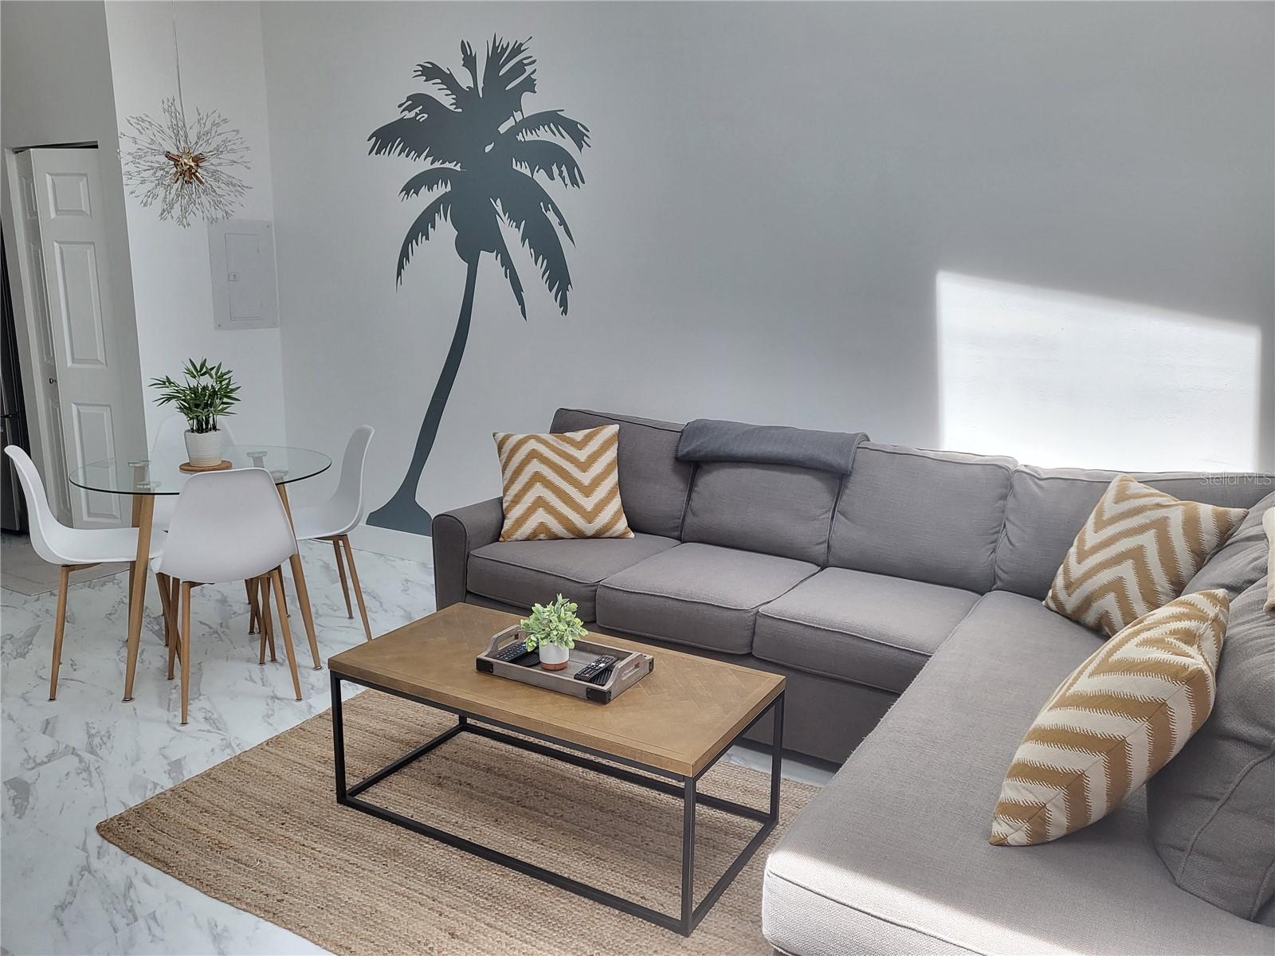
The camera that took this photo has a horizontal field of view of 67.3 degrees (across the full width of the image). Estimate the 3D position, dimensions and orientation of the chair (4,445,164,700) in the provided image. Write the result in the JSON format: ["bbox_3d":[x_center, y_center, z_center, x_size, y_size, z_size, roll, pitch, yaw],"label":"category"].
[{"bbox_3d":[-1.951,0.305,3.488,0.515,0.855,0.455,-6,13,-29],"label":"chair"}]

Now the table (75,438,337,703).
[{"bbox_3d":[-1.631,0.325,3.678,0.905,0.748,0.905,7,13,29],"label":"table"}]

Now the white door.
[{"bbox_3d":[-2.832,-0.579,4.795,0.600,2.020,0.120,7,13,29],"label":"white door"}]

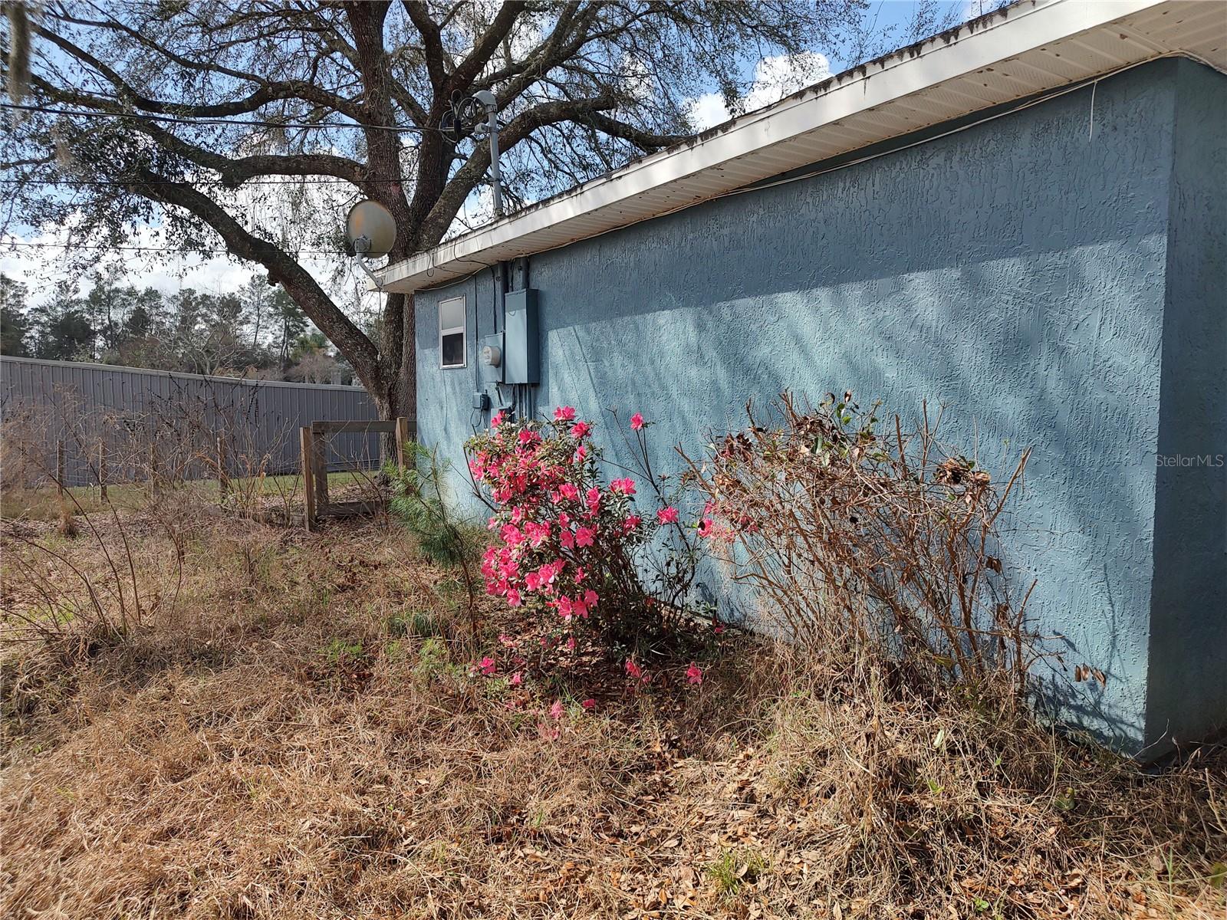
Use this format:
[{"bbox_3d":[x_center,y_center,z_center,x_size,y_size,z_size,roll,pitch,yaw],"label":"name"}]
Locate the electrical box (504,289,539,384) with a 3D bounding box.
[{"bbox_3d":[-0.746,-0.998,6.989,0.125,0.740,0.365,-2,4,-34],"label":"electrical box"}]

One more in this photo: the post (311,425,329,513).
[{"bbox_3d":[-3.391,0.102,9.868,0.125,1.081,0.090,-3,4,-34],"label":"post"}]

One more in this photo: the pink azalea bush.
[{"bbox_3d":[-0.156,0.344,4.848,0.950,1.280,1.120,-2,4,-34],"label":"pink azalea bush"}]

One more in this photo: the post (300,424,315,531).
[{"bbox_3d":[-3.369,0.214,9.416,0.092,1.140,0.092,-5,4,-40],"label":"post"}]

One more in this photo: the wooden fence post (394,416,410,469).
[{"bbox_3d":[-2.350,0.137,9.564,0.092,1.232,0.092,-5,5,-44],"label":"wooden fence post"}]

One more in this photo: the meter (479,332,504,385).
[{"bbox_3d":[-1.017,-0.871,7.322,0.200,0.410,0.300,-2,4,-34],"label":"meter"}]

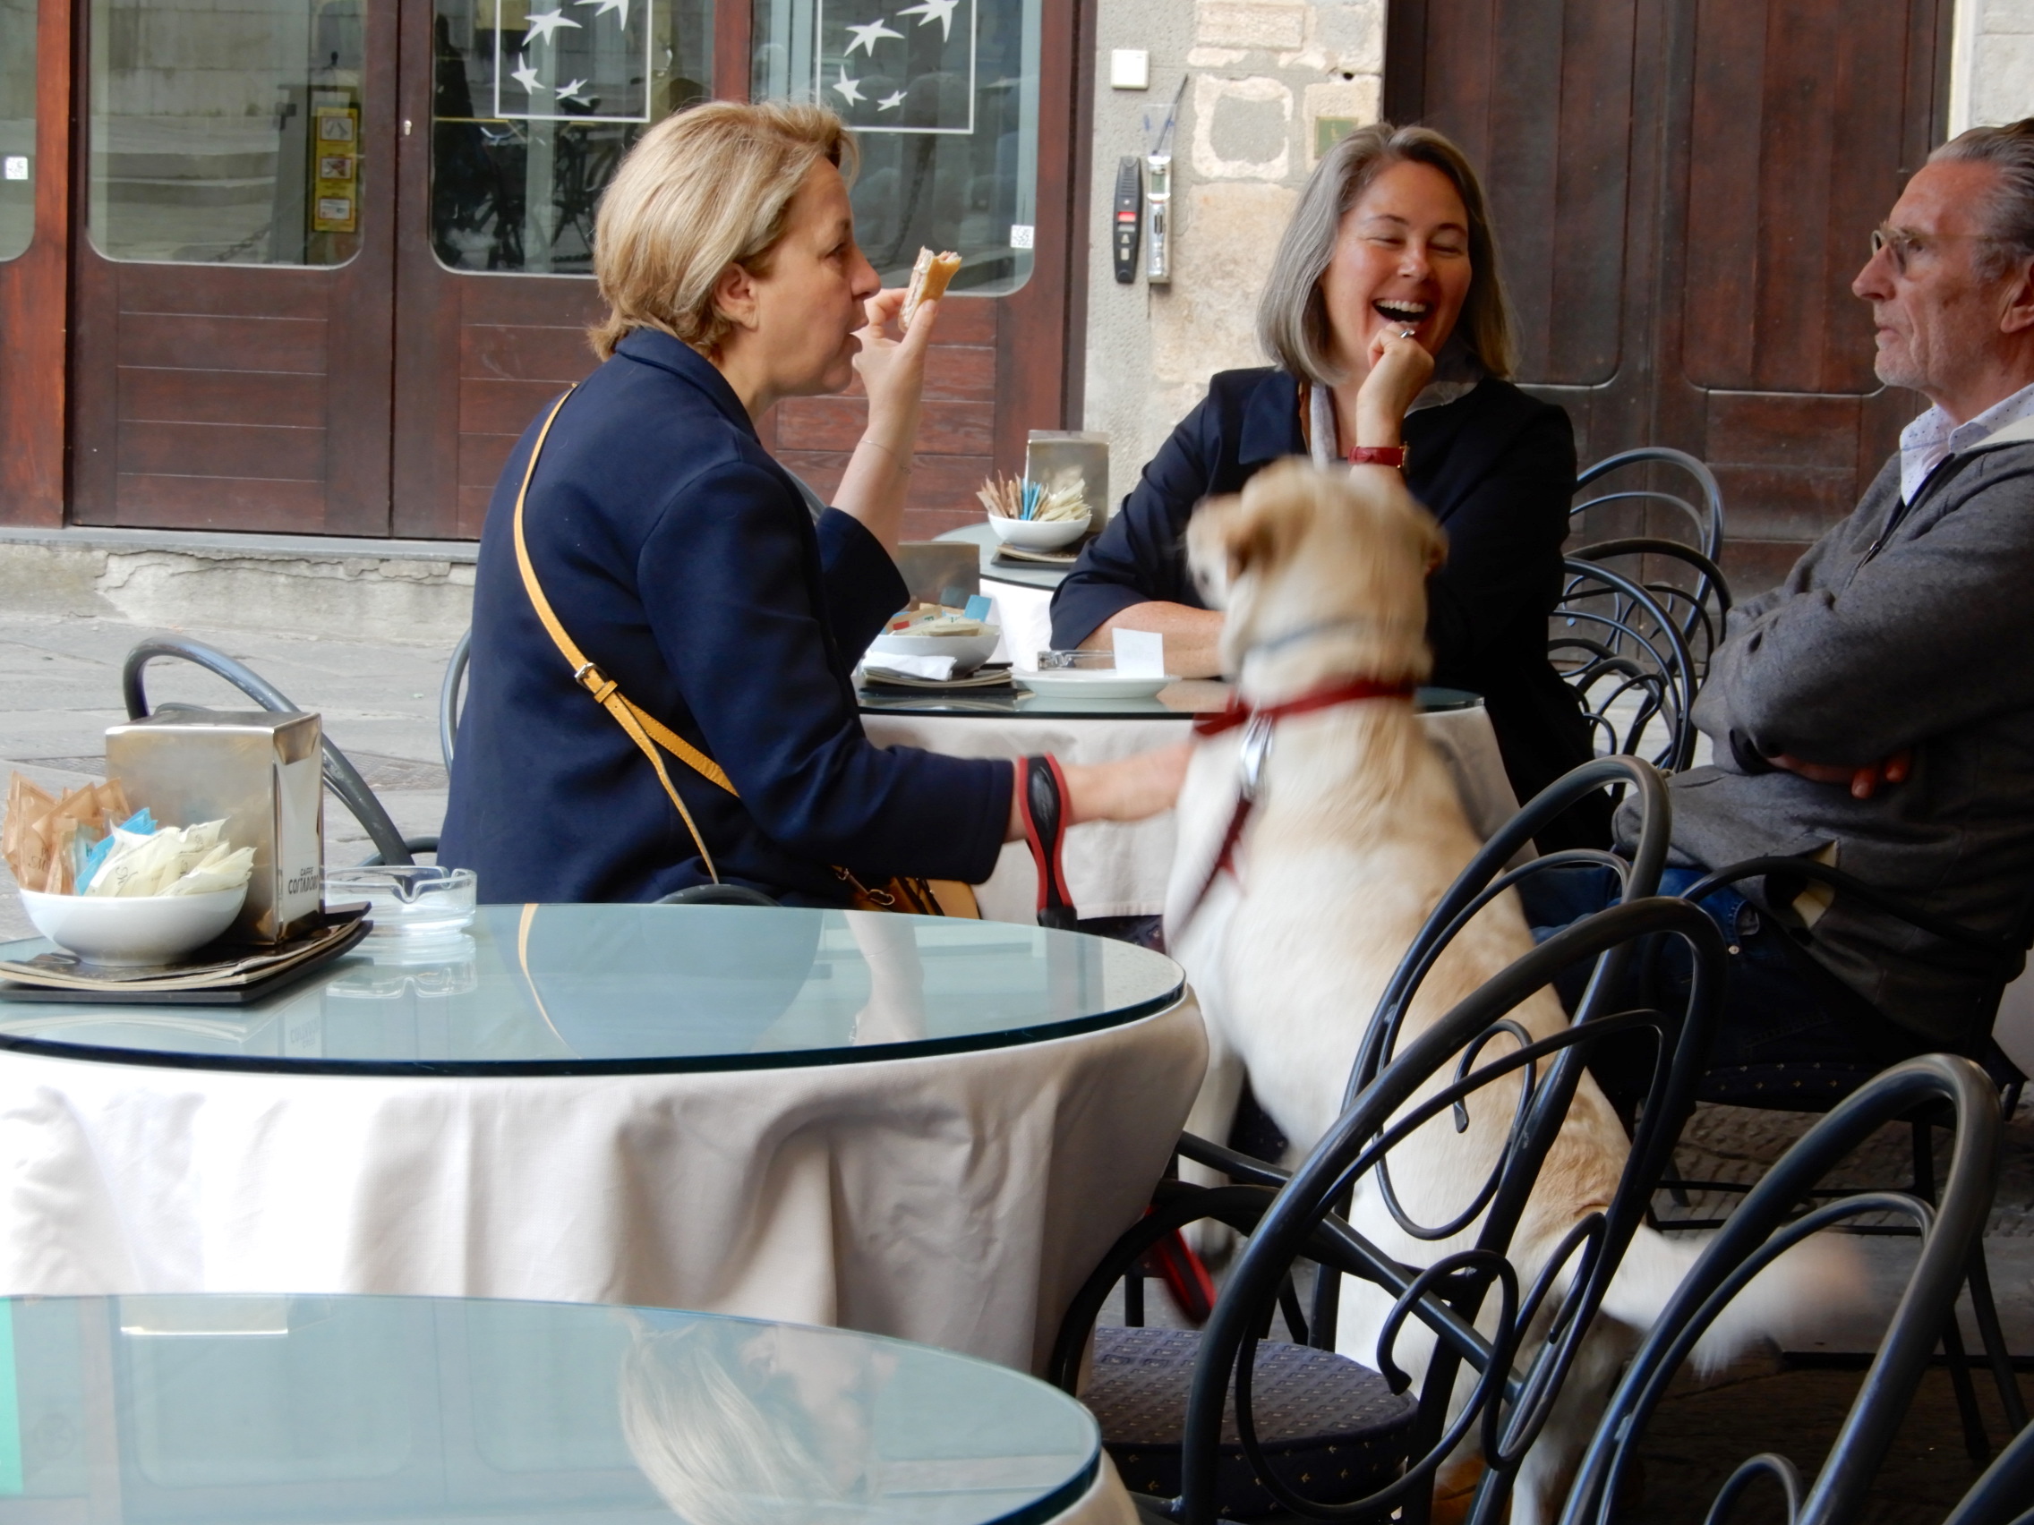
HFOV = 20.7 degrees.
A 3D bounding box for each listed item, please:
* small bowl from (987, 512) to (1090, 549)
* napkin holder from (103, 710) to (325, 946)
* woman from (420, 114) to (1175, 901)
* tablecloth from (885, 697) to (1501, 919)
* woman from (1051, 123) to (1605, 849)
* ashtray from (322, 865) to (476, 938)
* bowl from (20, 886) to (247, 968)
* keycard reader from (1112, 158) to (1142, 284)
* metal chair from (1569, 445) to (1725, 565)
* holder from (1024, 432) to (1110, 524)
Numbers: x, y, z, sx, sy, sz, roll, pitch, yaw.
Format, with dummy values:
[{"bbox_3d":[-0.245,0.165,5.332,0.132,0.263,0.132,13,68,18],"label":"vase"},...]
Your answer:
[{"bbox_3d":[0.027,-0.266,6.475,0.120,0.040,0.120,2,7,0],"label":"small bowl"},{"bbox_3d":[-0.434,0.035,3.034,0.092,0.115,0.115,1,5,5],"label":"napkin holder"},{"bbox_3d":[-0.130,0.074,4.870,0.780,1.280,0.600,-2,8,-28],"label":"woman"},{"bbox_3d":[0.085,0.038,5.200,0.790,0.190,0.790,1,6,0],"label":"tablecloth"},{"bbox_3d":[0.330,0.019,5.500,0.530,1.270,0.760,5,8,27],"label":"woman"},{"bbox_3d":[-0.354,0.081,3.160,0.096,0.033,0.096,0,5,0],"label":"ashtray"},{"bbox_3d":[-0.460,0.084,2.910,0.120,0.041,0.120,0,5,0],"label":"bowl"},{"bbox_3d":[0.238,-1.175,12.100,0.062,0.272,0.050,2,7,5],"label":"keycard reader"},{"bbox_3d":[0.550,0.041,7.000,0.570,0.850,0.520,-2,8,-27],"label":"metal chair"},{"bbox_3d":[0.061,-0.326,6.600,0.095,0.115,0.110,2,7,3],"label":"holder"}]

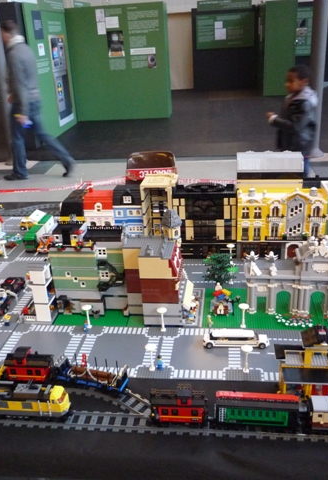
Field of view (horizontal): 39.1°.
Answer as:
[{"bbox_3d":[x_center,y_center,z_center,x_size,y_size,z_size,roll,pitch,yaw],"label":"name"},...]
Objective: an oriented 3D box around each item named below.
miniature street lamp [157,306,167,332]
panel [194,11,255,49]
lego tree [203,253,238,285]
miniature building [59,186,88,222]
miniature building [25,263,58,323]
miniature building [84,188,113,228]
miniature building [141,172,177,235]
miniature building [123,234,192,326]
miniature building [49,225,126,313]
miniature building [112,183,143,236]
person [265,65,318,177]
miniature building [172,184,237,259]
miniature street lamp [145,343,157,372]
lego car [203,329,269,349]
[{"bbox_3d":[-0.002,0.265,1.523,0.033,0.083,0.033,0,24,8],"label":"miniature street lamp"},{"bbox_3d":[1.663,-5.625,12.500,1.580,0.840,0.040,-1,24,5],"label":"panel"},{"bbox_3d":[0.209,0.124,1.722,0.124,0.154,0.124,0,24,8],"label":"lego tree"},{"bbox_3d":[-0.381,-0.078,2.120,0.122,0.272,0.192,0,24,8],"label":"miniature building"},{"bbox_3d":[-0.432,0.182,1.626,0.082,0.205,0.074,0,24,8],"label":"miniature building"},{"bbox_3d":[-0.268,-0.077,2.075,0.126,0.282,0.145,0,24,6],"label":"miniature building"},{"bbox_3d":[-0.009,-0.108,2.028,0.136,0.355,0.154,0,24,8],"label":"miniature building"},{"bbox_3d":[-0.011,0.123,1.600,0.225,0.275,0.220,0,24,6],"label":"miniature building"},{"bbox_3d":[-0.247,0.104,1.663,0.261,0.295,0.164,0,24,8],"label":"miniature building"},{"bbox_3d":[-0.138,-0.089,2.058,0.125,0.310,0.141,0,24,8],"label":"miniature building"},{"bbox_3d":[1.159,-0.943,4.223,0.450,1.230,0.380,-3,24,1],"label":"person"},{"bbox_3d":[0.181,-0.097,2.030,0.256,0.316,0.180,0,24,6],"label":"miniature building"},{"bbox_3d":[-0.035,0.345,1.343,0.033,0.086,0.033,0,24,8],"label":"miniature street lamp"},{"bbox_3d":[0.226,0.305,1.446,0.205,0.051,0.052,-1,24,6],"label":"lego car"}]

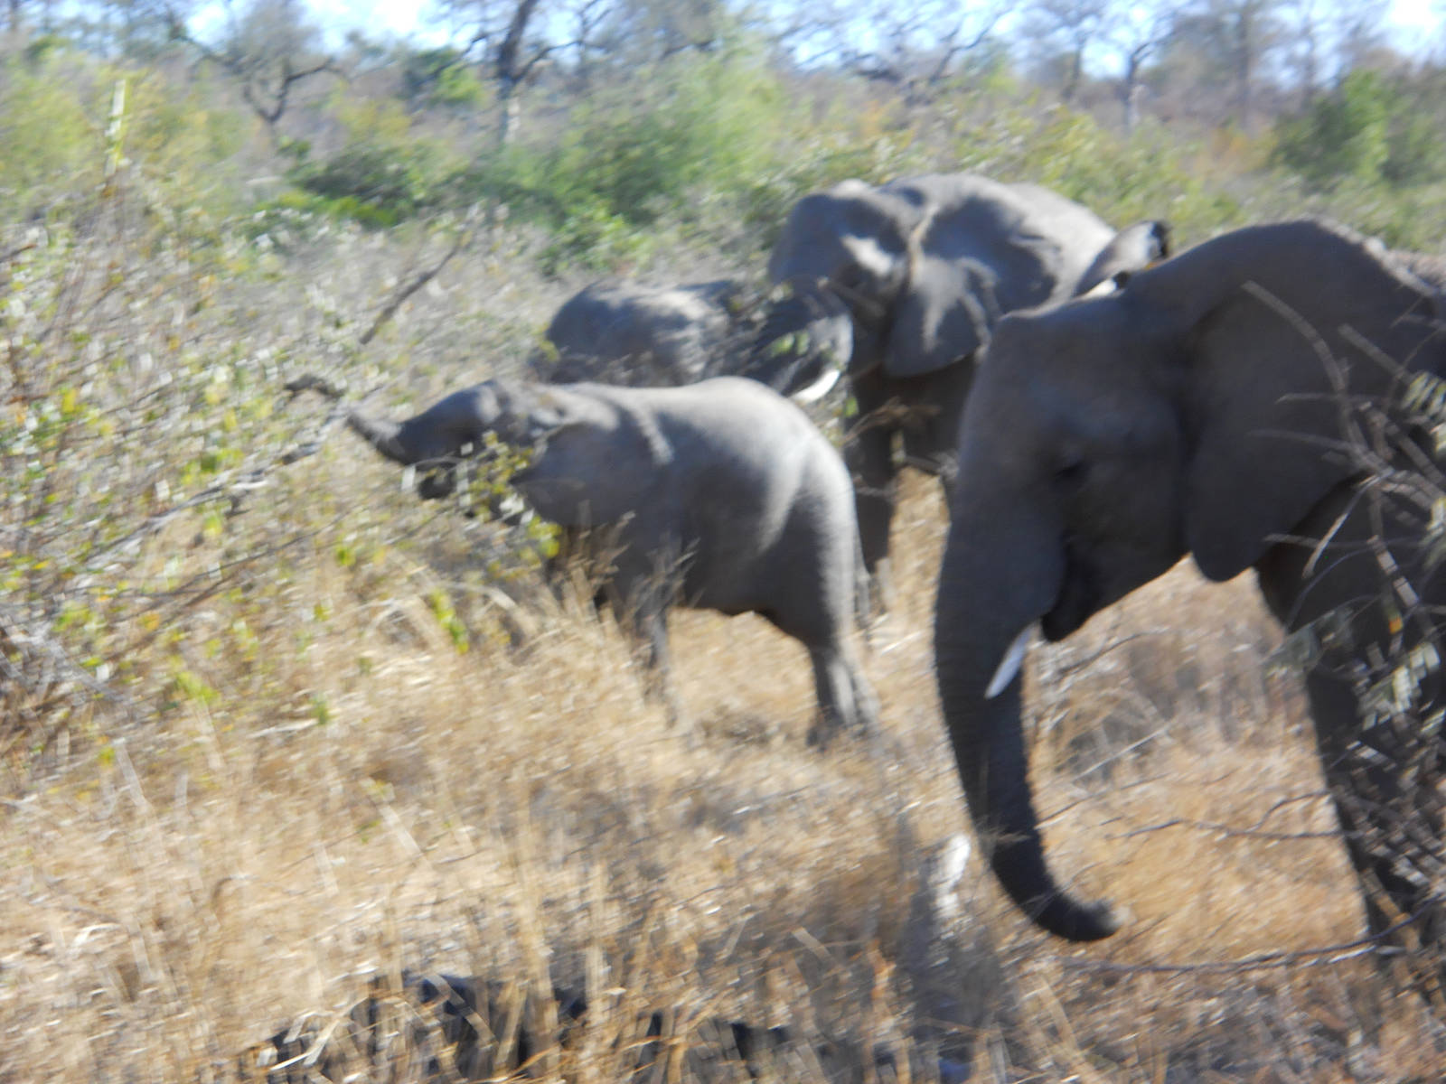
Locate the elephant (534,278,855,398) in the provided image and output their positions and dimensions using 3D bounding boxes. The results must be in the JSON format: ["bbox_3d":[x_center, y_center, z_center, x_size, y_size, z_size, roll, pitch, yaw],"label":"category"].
[{"bbox_3d":[-0.104,-0.503,29.500,1.850,1.720,0.850,-2,5,-21],"label":"elephant"}]

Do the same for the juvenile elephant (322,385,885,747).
[{"bbox_3d":[-0.494,0.073,23.400,2.250,1.500,0.850,3,5,30],"label":"juvenile elephant"}]

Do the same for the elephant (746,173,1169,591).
[{"bbox_3d":[1.329,-0.848,31.000,1.350,2.400,3.100,3,6,37],"label":"elephant"}]

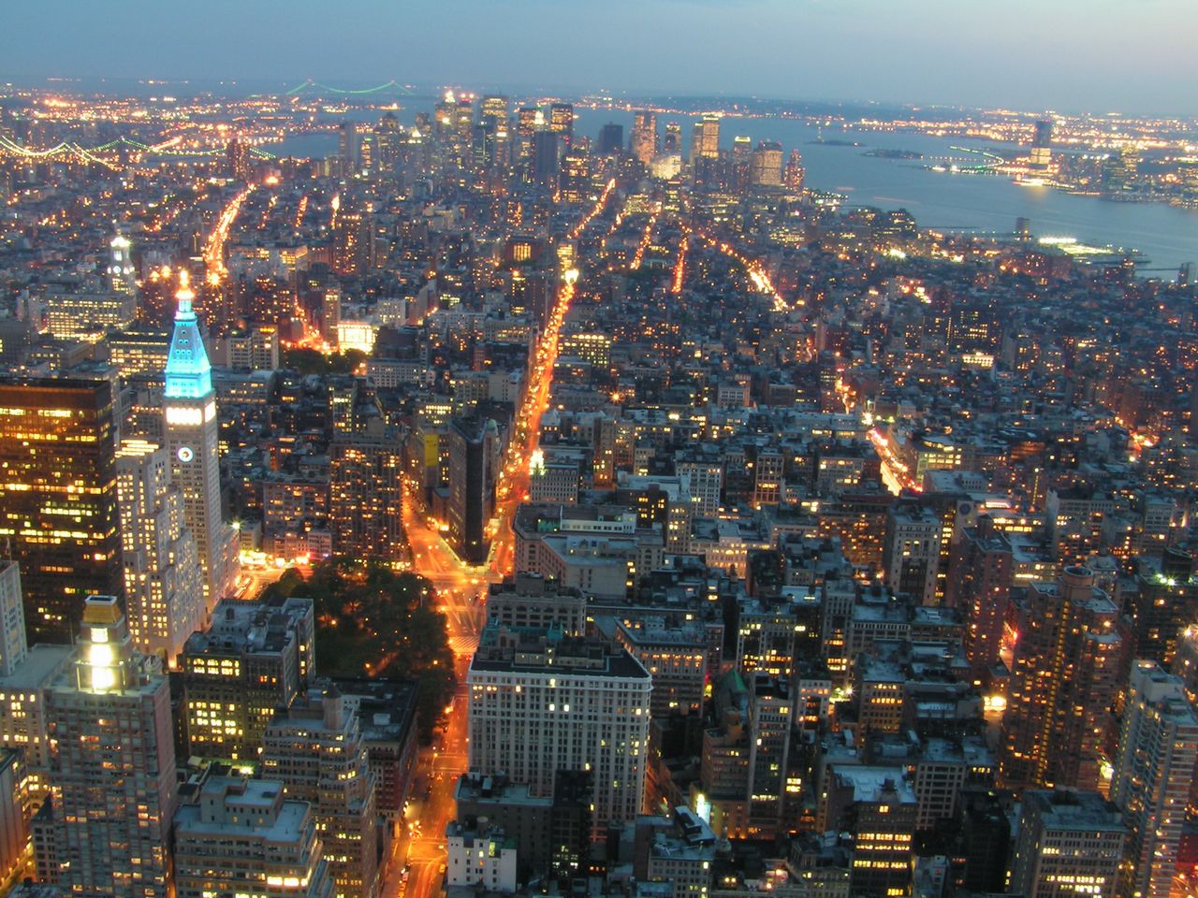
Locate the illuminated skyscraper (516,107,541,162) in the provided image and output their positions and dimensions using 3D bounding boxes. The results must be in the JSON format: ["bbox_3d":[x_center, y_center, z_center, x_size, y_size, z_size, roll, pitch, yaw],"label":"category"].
[{"bbox_3d":[-256.300,-1115.700,4738.200,64.000,210.000,38.000,2,16,0],"label":"illuminated skyscraper"}]

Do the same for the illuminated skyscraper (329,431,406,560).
[{"bbox_3d":[-158.450,29.550,916.660,49.000,87.000,30.000,2,16,1],"label":"illuminated skyscraper"}]

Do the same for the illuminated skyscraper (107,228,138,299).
[{"bbox_3d":[-558.110,-190.160,1539.140,28.000,141.000,28.000,2,16,1],"label":"illuminated skyscraper"}]

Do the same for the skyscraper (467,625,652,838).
[{"bbox_3d":[-17.380,124.980,619.560,82.000,73.000,60.000,2,16,1],"label":"skyscraper"}]

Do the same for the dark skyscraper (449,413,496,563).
[{"bbox_3d":[-92.350,30.030,923.750,31.000,87.000,58.000,2,16,1],"label":"dark skyscraper"}]

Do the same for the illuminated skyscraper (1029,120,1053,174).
[{"bbox_3d":[1766.360,-1189.850,5252.390,62.000,235.000,45.000,-4,17,-20],"label":"illuminated skyscraper"}]

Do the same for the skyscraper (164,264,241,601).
[{"bbox_3d":[-249.300,-4.900,806.000,26.000,211.000,25.000,2,16,0],"label":"skyscraper"}]

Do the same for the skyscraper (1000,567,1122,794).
[{"bbox_3d":[213.900,111.900,615.700,41.000,119.000,38.000,2,16,0],"label":"skyscraper"}]

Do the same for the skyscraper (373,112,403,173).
[{"bbox_3d":[-770.170,-1134.480,4820.310,72.000,179.000,65.000,3,16,1],"label":"skyscraper"}]

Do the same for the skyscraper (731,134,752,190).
[{"bbox_3d":[475.400,-955.500,4379.800,62.000,154.000,62.000,1,16,-3],"label":"skyscraper"}]

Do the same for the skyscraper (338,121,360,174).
[{"bbox_3d":[-797.700,-951.400,4190.300,46.000,166.000,46.000,-11,20,-37],"label":"skyscraper"}]

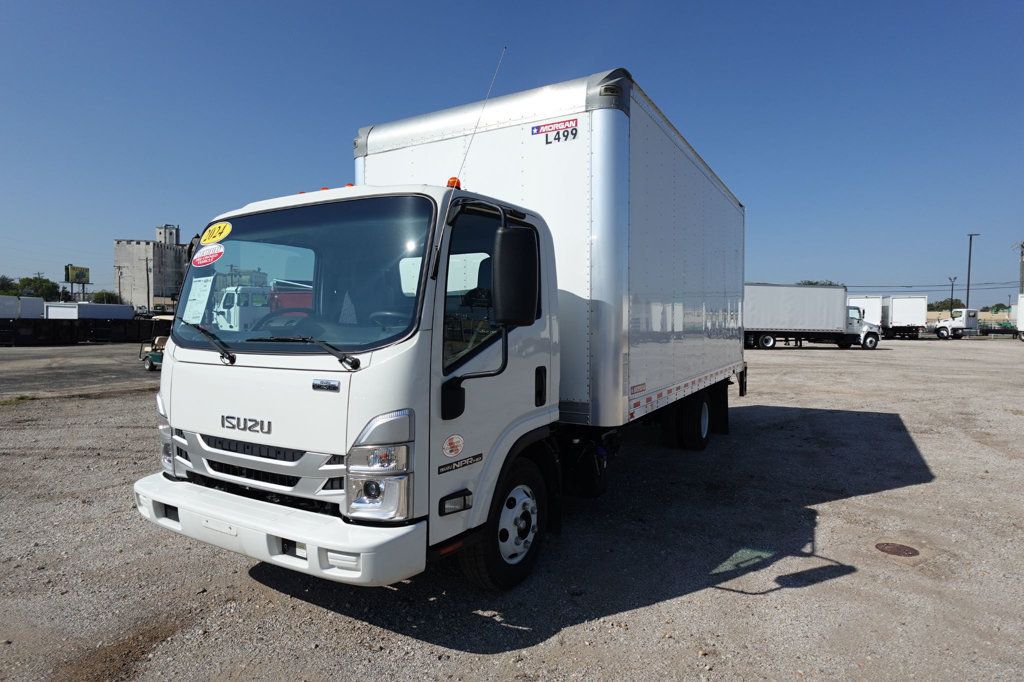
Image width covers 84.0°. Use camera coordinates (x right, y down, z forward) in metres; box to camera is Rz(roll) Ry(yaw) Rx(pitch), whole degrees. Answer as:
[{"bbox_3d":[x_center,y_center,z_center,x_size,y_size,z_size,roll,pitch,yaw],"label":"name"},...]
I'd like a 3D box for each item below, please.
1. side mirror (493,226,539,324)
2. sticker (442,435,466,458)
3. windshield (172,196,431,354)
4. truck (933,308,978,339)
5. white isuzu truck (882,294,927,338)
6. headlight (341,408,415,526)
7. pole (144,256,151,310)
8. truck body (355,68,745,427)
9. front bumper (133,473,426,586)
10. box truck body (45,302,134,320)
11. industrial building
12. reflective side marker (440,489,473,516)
[{"bbox_3d":[0.015,-0.276,2.456,0.190,0.425,0.100,0,2,13],"label":"side mirror"},{"bbox_3d":[-0.280,0.505,2.732,0.010,0.113,0.155,1,2,31],"label":"sticker"},{"bbox_3d":[-1.246,-0.339,3.071,1.930,0.868,0.140,1,-15,31],"label":"windshield"},{"bbox_3d":[41.222,-1.569,52.800,2.250,2.720,2.750,-1,2,-24],"label":"truck"},{"bbox_3d":[33.100,-1.940,48.700,2.450,3.400,7.500,1,2,25],"label":"white isuzu truck"},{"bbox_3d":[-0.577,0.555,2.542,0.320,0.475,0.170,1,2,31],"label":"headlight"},{"bbox_3d":[-63.900,-9.650,100.000,0.400,10.200,0.400,0,2,0],"label":"pole"},{"bbox_3d":[1.002,-0.722,6.871,2.572,2.470,5.410,1,2,31],"label":"truck body"},{"bbox_3d":[-1.290,0.880,2.815,1.930,0.215,0.325,1,2,30],"label":"front bumper"},{"bbox_3d":[-33.850,-1.810,45.900,2.480,2.200,6.300,0,2,-1],"label":"box truck body"},{"bbox_3d":[-117.196,-21.280,185.141,10.800,34.000,22.000,0,2,-8],"label":"industrial building"},{"bbox_3d":[-0.255,0.727,2.569,0.050,0.082,0.205,1,2,30],"label":"reflective side marker"}]

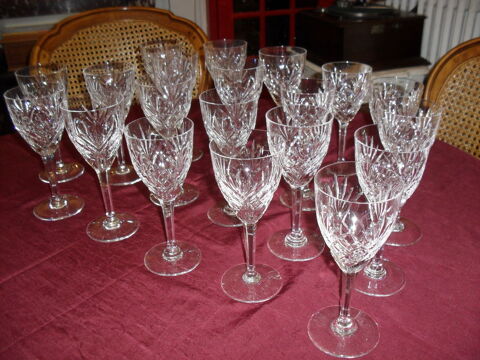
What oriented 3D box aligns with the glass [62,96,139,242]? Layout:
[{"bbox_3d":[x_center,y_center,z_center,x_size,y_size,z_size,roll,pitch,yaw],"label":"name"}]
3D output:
[{"bbox_3d":[-0.180,-0.013,0.645,0.076,0.180,0.076,-2,27,0],"label":"glass"}]

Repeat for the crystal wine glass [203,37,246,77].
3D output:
[{"bbox_3d":[-0.024,-0.170,0.939,0.076,0.180,0.076,-2,27,0],"label":"crystal wine glass"}]

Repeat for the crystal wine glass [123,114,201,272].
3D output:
[{"bbox_3d":[-0.086,0.019,0.576,0.076,0.180,0.076,-2,27,0],"label":"crystal wine glass"}]

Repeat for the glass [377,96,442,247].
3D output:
[{"bbox_3d":[0.205,-0.009,0.622,0.075,0.177,0.075,-1,27,0],"label":"glass"}]

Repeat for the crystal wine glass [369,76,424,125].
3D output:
[{"bbox_3d":[0.218,-0.053,0.709,0.074,0.176,0.074,-1,27,0],"label":"crystal wine glass"}]

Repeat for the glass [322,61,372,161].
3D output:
[{"bbox_3d":[0.167,-0.093,0.786,0.076,0.179,0.076,-1,27,0],"label":"glass"}]

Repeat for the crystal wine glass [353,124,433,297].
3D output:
[{"bbox_3d":[0.158,0.035,0.538,0.075,0.177,0.075,-1,27,0],"label":"crystal wine glass"}]

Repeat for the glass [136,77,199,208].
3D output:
[{"bbox_3d":[-0.104,-0.056,0.725,0.076,0.180,0.076,-2,27,0],"label":"glass"}]

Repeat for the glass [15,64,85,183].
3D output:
[{"bbox_3d":[-0.312,-0.092,0.808,0.076,0.180,0.076,-2,27,0],"label":"glass"}]

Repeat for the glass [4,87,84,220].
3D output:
[{"bbox_3d":[-0.278,-0.039,0.701,0.076,0.180,0.076,-2,27,0],"label":"glass"}]

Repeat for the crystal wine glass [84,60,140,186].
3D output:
[{"bbox_3d":[-0.201,-0.091,0.796,0.077,0.183,0.077,-1,27,0],"label":"crystal wine glass"}]

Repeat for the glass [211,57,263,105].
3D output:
[{"bbox_3d":[0.000,-0.097,0.793,0.079,0.188,0.079,-1,27,0],"label":"glass"}]

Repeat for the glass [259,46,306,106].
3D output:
[{"bbox_3d":[0.075,-0.135,0.865,0.079,0.186,0.079,-1,27,0],"label":"glass"}]

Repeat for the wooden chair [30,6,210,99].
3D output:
[{"bbox_3d":[-0.231,0.109,1.203,0.500,0.960,0.570,-8,27,-12],"label":"wooden chair"}]

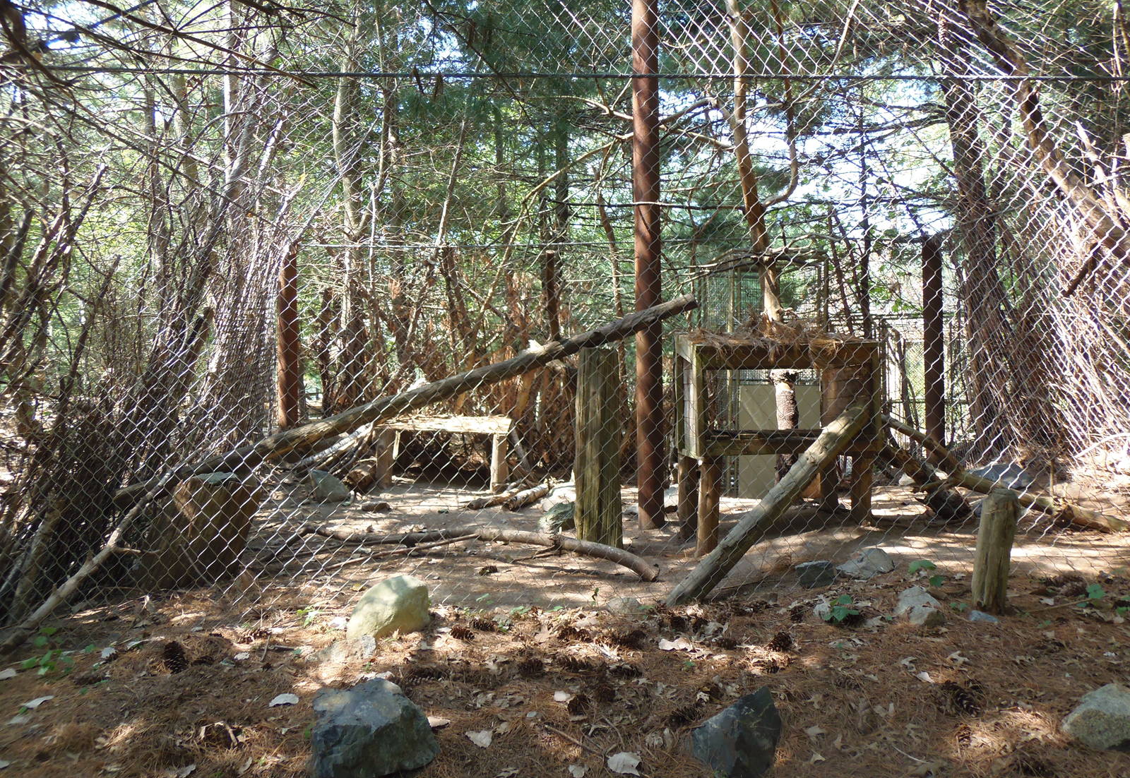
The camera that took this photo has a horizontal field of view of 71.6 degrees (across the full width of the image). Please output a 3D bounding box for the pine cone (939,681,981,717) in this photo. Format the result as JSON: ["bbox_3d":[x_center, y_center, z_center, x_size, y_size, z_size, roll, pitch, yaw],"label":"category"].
[{"bbox_3d":[1.081,0.848,2.140,0.065,0.055,0.110,0,-1,-34],"label":"pine cone"}]

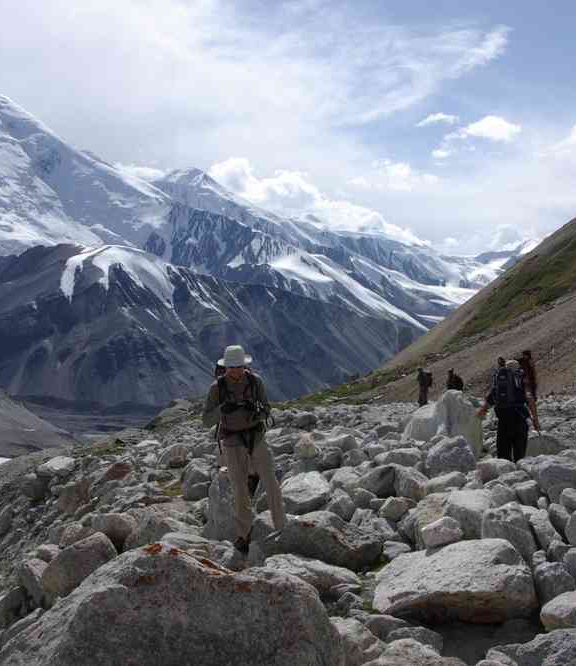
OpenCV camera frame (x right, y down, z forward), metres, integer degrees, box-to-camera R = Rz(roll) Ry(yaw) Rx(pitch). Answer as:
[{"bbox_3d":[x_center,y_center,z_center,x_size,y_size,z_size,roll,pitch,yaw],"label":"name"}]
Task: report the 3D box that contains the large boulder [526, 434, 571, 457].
[{"bbox_3d":[4.592,2.016,16.300,0.900,0.450,0.750,0,-1,0],"label":"large boulder"}]

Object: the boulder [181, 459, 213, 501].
[{"bbox_3d":[-1.161,1.900,11.900,0.460,0.540,0.500,0,-1,0],"label":"boulder"}]

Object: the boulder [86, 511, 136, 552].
[{"bbox_3d":[-1.662,1.930,8.800,0.460,0.397,0.391,0,-1,0],"label":"boulder"}]

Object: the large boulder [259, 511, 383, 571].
[{"bbox_3d":[0.294,1.886,8.300,1.120,0.550,0.800,0,-1,0],"label":"large boulder"}]

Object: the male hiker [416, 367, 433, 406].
[{"bbox_3d":[6.294,2.495,42.000,0.620,1.750,0.550,0,-1,16],"label":"male hiker"}]

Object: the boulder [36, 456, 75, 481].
[{"bbox_3d":[-3.419,2.000,13.500,0.558,0.352,0.418,0,-1,0],"label":"boulder"}]

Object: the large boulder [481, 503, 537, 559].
[{"bbox_3d":[2.019,1.826,8.400,0.540,0.560,0.560,0,-1,0],"label":"large boulder"}]

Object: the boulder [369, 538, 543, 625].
[{"bbox_3d":[1.182,1.755,6.550,1.159,0.508,0.835,0,-1,0],"label":"boulder"}]

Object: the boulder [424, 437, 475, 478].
[{"bbox_3d":[2.289,1.741,12.900,0.692,0.560,0.554,0,-1,0],"label":"boulder"}]

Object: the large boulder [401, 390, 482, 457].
[{"bbox_3d":[2.501,1.511,14.800,1.252,1.160,0.939,0,-1,0],"label":"large boulder"}]

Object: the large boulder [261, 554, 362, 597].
[{"bbox_3d":[0.168,1.907,7.200,0.812,0.286,0.528,0,-1,0],"label":"large boulder"}]

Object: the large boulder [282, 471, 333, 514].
[{"bbox_3d":[0.222,1.912,11.000,0.630,0.530,0.620,0,-1,0],"label":"large boulder"}]

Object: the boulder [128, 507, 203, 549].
[{"bbox_3d":[-1.225,1.929,9.100,0.760,0.450,0.620,0,-1,0],"label":"boulder"}]

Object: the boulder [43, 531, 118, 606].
[{"bbox_3d":[-1.673,1.907,7.400,0.620,0.560,0.580,0,-1,0],"label":"boulder"}]

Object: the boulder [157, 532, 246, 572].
[{"bbox_3d":[-0.745,1.898,7.900,0.760,0.380,0.600,0,-1,0],"label":"boulder"}]

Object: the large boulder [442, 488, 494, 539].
[{"bbox_3d":[1.777,1.797,9.100,0.529,0.490,0.476,0,-1,0],"label":"large boulder"}]

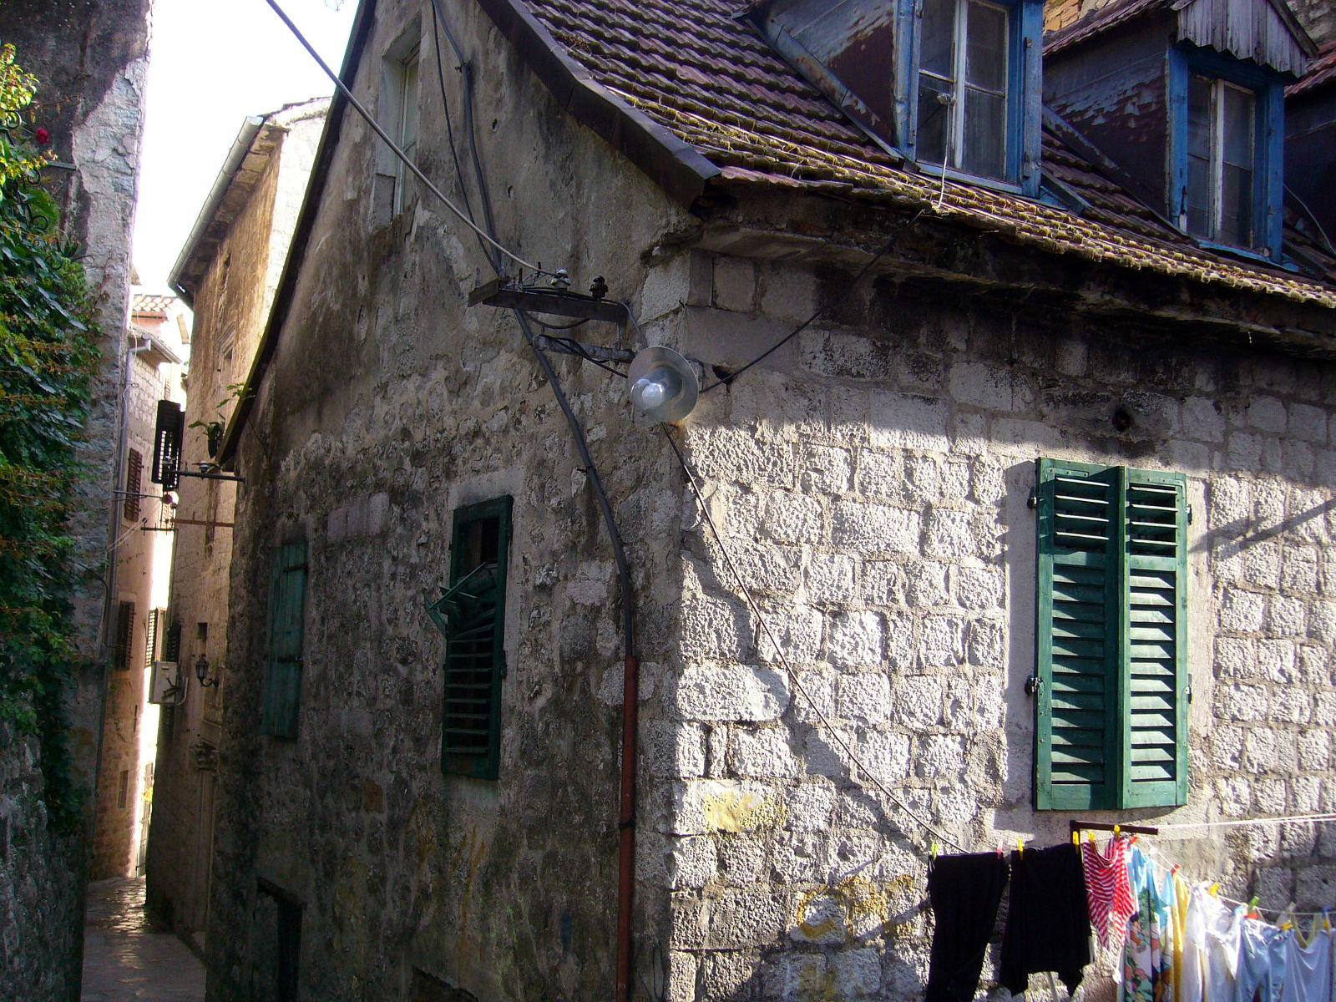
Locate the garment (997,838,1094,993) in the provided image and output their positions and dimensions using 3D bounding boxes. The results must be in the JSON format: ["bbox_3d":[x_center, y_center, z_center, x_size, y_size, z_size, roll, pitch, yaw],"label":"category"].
[{"bbox_3d":[1.565,1.736,5.596,0.390,0.620,0.070,3,-7,-6],"label":"garment"}]

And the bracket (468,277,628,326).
[{"bbox_3d":[-0.489,-0.859,5.807,0.670,0.075,0.310,5,-8,-25],"label":"bracket"}]

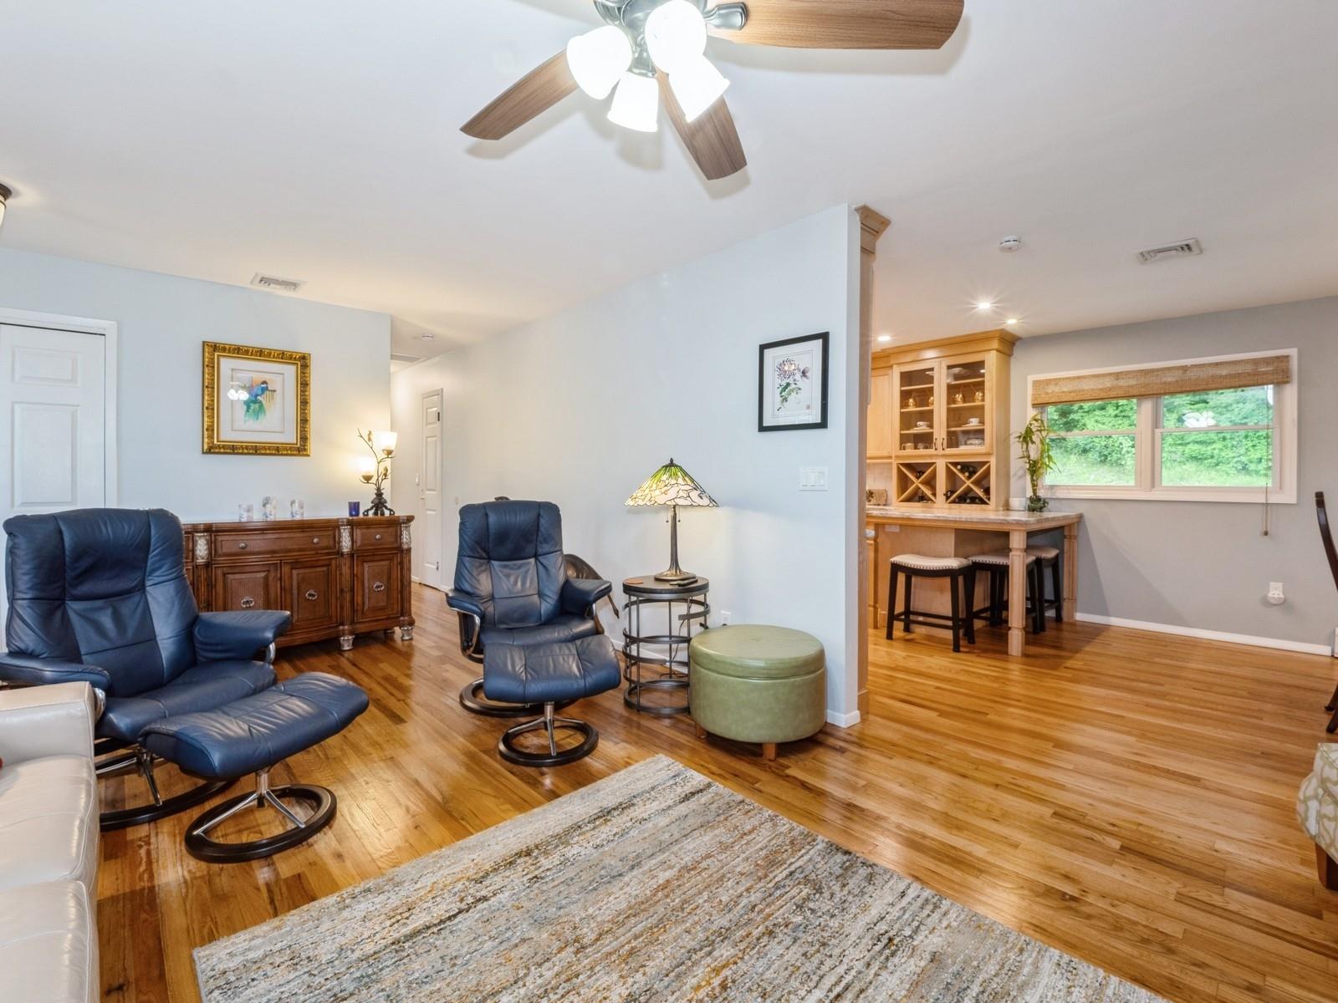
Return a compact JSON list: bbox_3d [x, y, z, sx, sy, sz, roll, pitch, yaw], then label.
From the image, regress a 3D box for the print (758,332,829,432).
[{"bbox_3d":[0.616,-0.600,2.768,0.408,0.470,0.029,2,3,44],"label":"print"}]

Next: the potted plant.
[{"bbox_3d":[2.949,-0.315,4.344,0.290,0.805,0.280,2,3,44],"label":"potted plant"}]

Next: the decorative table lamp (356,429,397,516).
[{"bbox_3d":[-2.150,-0.215,3.982,0.260,0.638,0.190,-1,3,-39],"label":"decorative table lamp"}]

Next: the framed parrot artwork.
[{"bbox_3d":[-2.841,-0.697,3.756,0.596,0.747,0.038,-1,3,-39],"label":"framed parrot artwork"}]

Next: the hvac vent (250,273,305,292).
[{"bbox_3d":[-2.568,-1.429,3.554,0.254,0.020,0.277,-1,3,-39],"label":"hvac vent"}]

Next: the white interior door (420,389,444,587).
[{"bbox_3d":[-2.515,-0.128,5.776,0.593,2.084,0.048,2,3,44],"label":"white interior door"}]

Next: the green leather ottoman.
[{"bbox_3d":[0.421,0.860,2.552,0.630,0.430,0.620,0,2,0],"label":"green leather ottoman"}]

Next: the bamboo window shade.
[{"bbox_3d":[3.675,-0.918,4.186,1.479,0.217,0.058,2,3,44],"label":"bamboo window shade"}]

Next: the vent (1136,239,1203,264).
[{"bbox_3d":[2.757,-1.370,2.981,0.258,0.020,0.251,2,3,44],"label":"vent"}]

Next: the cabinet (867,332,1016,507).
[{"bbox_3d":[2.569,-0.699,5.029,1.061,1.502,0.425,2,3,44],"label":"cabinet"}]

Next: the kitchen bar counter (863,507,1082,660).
[{"bbox_3d":[2.487,0.533,4.347,1.128,0.910,1.477,2,3,44],"label":"kitchen bar counter"}]

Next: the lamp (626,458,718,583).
[{"bbox_3d":[0.014,0.098,2.941,0.485,0.668,0.475,0,2,0],"label":"lamp"}]

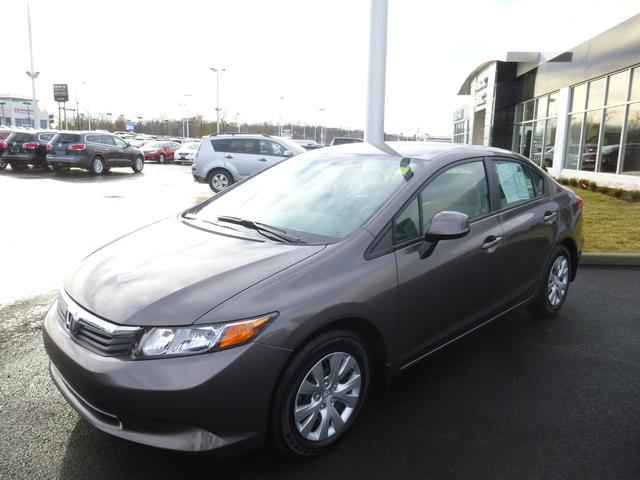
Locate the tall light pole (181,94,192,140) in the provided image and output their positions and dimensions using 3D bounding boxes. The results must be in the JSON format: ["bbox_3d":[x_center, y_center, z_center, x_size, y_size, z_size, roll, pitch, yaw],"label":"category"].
[{"bbox_3d":[-24.583,-21.946,86.696,2.000,10.000,0.700,-3,12,-15],"label":"tall light pole"}]

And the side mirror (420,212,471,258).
[{"bbox_3d":[0.650,-0.024,2.400,0.160,0.220,0.220,-11,16,-42],"label":"side mirror"}]

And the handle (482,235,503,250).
[{"bbox_3d":[1.064,0.019,2.854,0.225,0.065,0.055,-11,16,-42],"label":"handle"}]

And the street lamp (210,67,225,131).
[{"bbox_3d":[-11.916,-15.219,54.917,1.700,10.000,0.800,-2,12,-12],"label":"street lamp"}]

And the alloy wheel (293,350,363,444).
[{"bbox_3d":[0.014,0.700,2.129,0.410,0.410,0.150,-11,16,-42],"label":"alloy wheel"}]

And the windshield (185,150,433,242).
[{"bbox_3d":[-0.082,-0.339,2.907,1.380,0.160,1.100,13,40,46],"label":"windshield"}]

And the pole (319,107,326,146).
[{"bbox_3d":[0.600,-28.050,116.378,1.700,10.000,0.700,0,12,0],"label":"pole"}]

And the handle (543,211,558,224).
[{"bbox_3d":[1.720,-0.168,3.441,0.225,0.065,0.055,-11,16,-42],"label":"handle"}]

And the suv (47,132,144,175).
[{"bbox_3d":[-10.473,-4.123,22.027,2.000,1.830,5.100,2,12,9],"label":"suv"}]

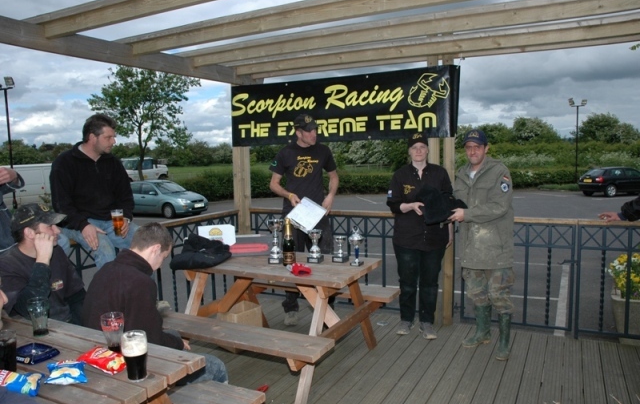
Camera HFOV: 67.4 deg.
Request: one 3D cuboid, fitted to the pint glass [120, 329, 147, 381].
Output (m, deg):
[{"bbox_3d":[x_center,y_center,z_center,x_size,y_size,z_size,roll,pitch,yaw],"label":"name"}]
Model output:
[{"bbox_3d":[-0.630,0.516,1.616,0.087,0.155,0.087,-2,5,-10],"label":"pint glass"}]

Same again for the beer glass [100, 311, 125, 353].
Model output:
[{"bbox_3d":[-0.766,0.479,1.774,0.086,0.142,0.086,2,4,28],"label":"beer glass"}]

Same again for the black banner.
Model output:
[{"bbox_3d":[0.112,-0.893,4.656,2.430,0.630,0.040,2,4,28],"label":"black banner"}]

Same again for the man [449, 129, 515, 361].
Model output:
[{"bbox_3d":[1.232,0.307,3.620,0.550,1.690,0.480,3,5,43],"label":"man"}]

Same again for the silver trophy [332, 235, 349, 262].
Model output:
[{"bbox_3d":[0.148,0.333,3.455,0.085,0.182,0.085,2,6,32],"label":"silver trophy"}]

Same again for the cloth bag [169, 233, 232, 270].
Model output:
[{"bbox_3d":[-0.825,0.341,3.443,0.360,0.190,0.370,2,6,26],"label":"cloth bag"}]

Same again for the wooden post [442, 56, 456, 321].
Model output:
[{"bbox_3d":[1.159,-0.132,4.256,0.092,2.480,0.092,2,4,28],"label":"wooden post"}]

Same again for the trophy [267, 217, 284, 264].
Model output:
[{"bbox_3d":[-0.323,0.272,3.465,0.115,0.312,0.100,2,6,30],"label":"trophy"}]

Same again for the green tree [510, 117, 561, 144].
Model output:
[{"bbox_3d":[18.876,-4.403,42.074,4.600,5.600,4.400,1,4,24],"label":"green tree"}]

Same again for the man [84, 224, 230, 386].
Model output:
[{"bbox_3d":[-0.822,0.692,2.409,0.700,1.200,0.570,-4,6,-35],"label":"man"}]

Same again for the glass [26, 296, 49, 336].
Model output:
[{"bbox_3d":[-1.150,0.467,1.961,0.088,0.147,0.088,2,4,28],"label":"glass"}]

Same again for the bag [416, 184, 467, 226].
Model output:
[{"bbox_3d":[0.957,0.016,3.780,0.370,0.300,0.220,1,4,14],"label":"bag"}]

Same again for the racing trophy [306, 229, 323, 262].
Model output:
[{"bbox_3d":[-0.034,0.315,3.485,0.115,0.222,0.110,2,5,34],"label":"racing trophy"}]

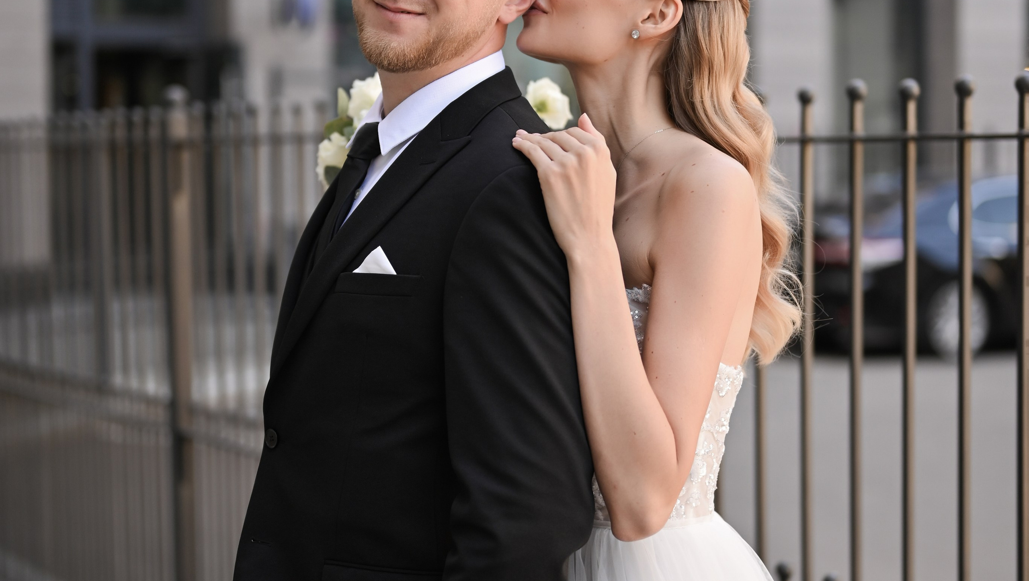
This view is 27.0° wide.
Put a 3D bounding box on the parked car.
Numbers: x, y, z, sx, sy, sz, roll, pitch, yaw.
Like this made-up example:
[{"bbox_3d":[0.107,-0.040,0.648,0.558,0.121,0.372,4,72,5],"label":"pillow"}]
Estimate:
[{"bbox_3d":[4.020,-0.275,17.200,4.850,1.460,1.840,-2,2,-28],"label":"parked car"}]

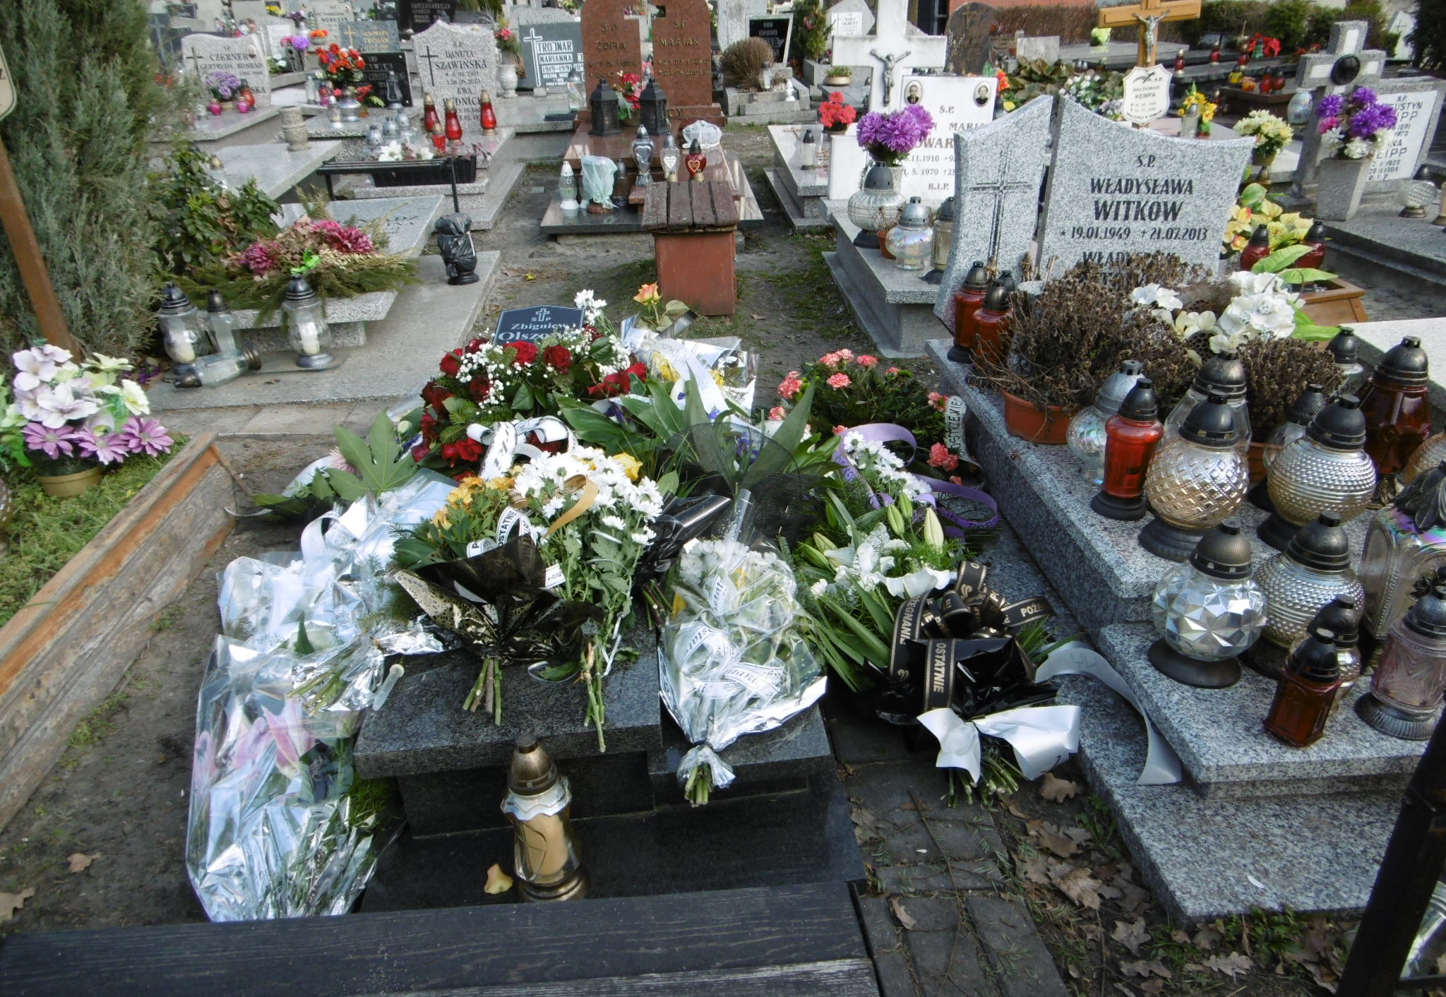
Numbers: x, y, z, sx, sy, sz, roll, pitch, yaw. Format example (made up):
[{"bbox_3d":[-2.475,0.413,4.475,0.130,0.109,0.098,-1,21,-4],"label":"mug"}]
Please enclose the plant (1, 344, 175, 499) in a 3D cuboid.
[{"bbox_3d":[-1.692,-0.202,2.675,0.400,0.398,0.360,-3,29,-4],"label":"plant"}]

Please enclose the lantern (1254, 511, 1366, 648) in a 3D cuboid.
[{"bbox_3d":[1.210,0.183,2.065,0.207,0.324,0.207,-3,29,-4],"label":"lantern"}]

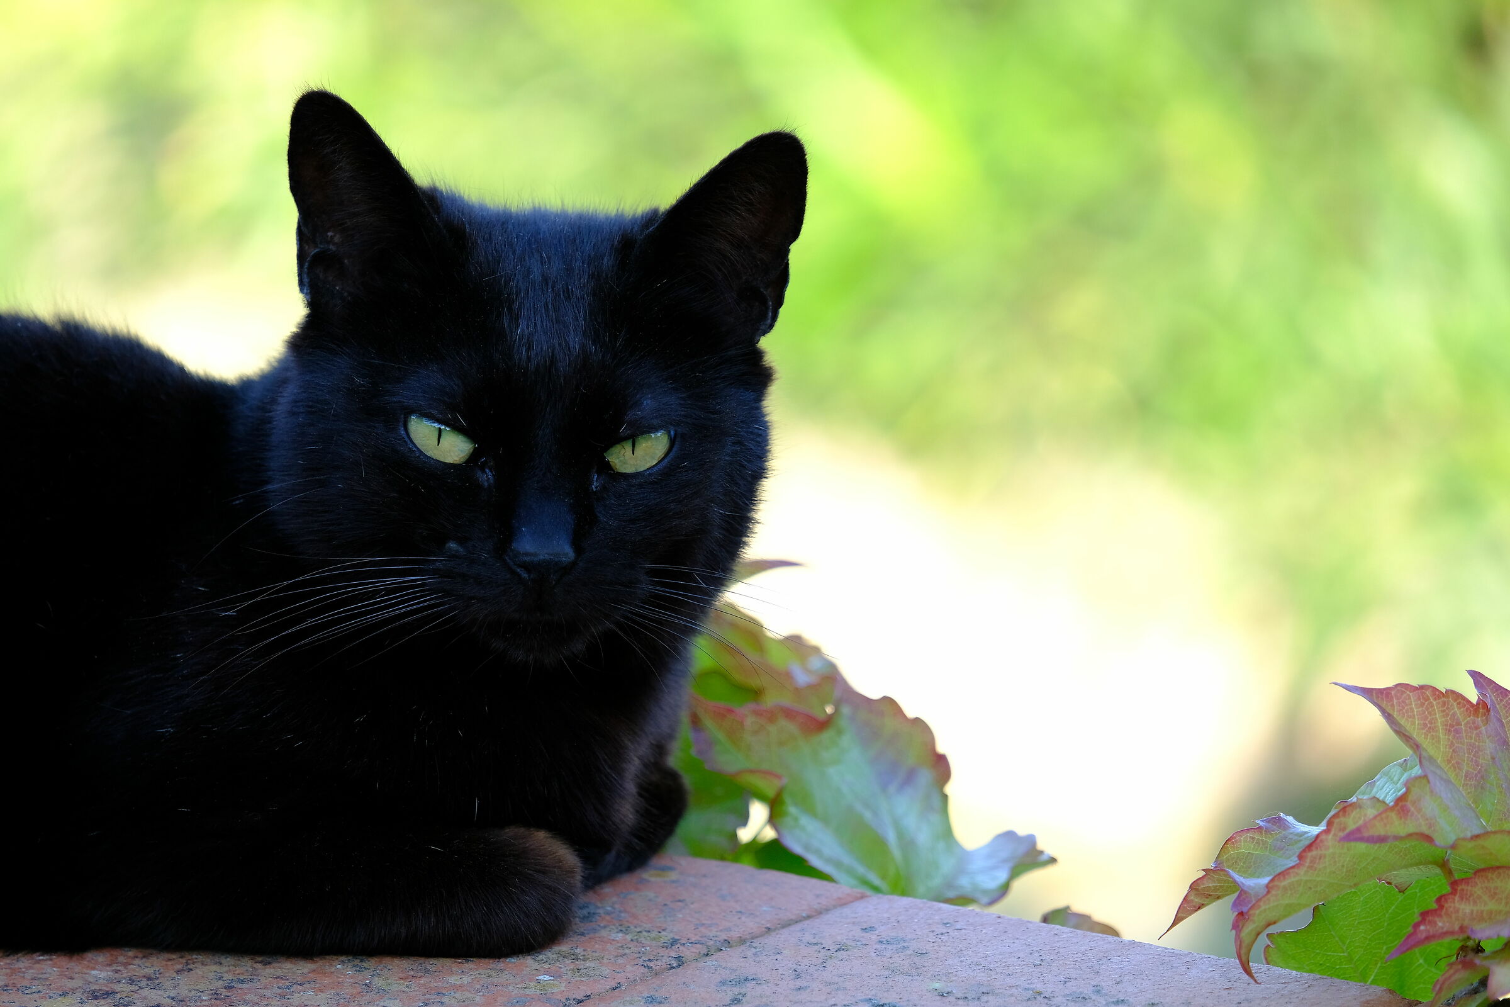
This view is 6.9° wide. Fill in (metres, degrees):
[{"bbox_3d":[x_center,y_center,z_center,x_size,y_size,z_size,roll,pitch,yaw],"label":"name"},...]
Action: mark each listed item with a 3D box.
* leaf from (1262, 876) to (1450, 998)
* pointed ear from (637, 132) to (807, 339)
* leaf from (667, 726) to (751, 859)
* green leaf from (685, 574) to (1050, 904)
[{"bbox_3d":[0.125,0.091,2.605,0.041,0.028,0.022,2,14,8],"label":"leaf"},{"bbox_3d":[-0.007,-0.056,2.600,0.035,0.042,0.026,20,9,-18],"label":"pointed ear"},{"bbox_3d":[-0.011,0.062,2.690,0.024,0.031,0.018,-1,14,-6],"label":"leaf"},{"bbox_3d":[0.024,0.050,2.670,0.075,0.062,0.042,-3,14,-11],"label":"green leaf"}]

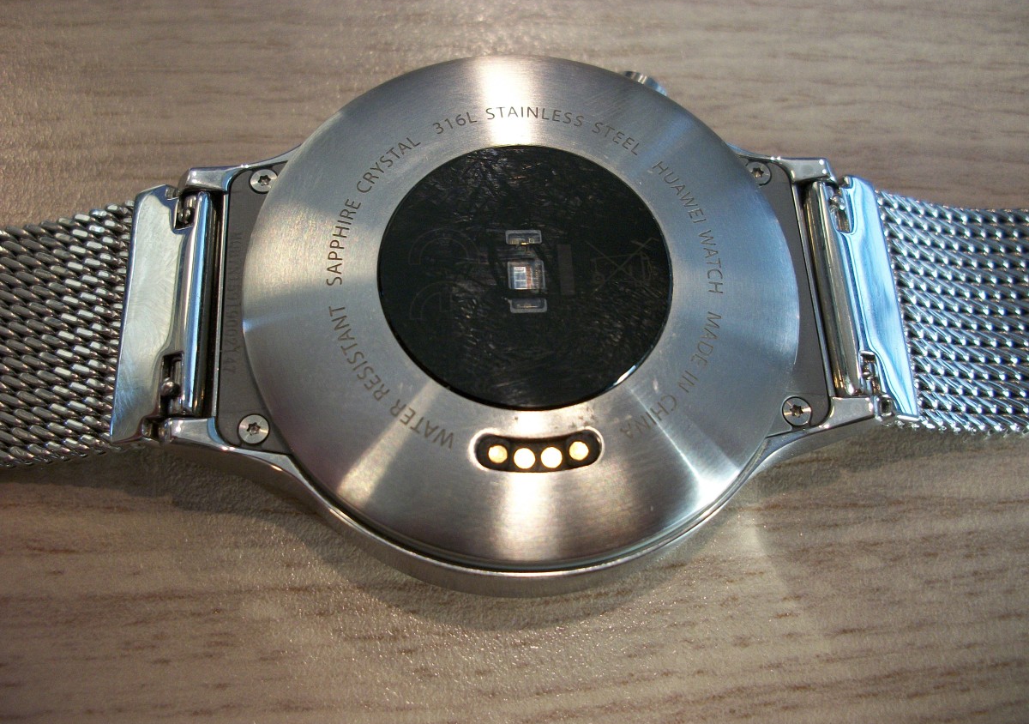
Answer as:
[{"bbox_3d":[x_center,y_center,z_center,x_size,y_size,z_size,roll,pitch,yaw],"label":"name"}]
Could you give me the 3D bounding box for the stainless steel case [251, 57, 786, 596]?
[{"bbox_3d":[0.001,-0.004,0.078,0.043,0.011,0.043,-2,68,-5],"label":"stainless steel case"}]

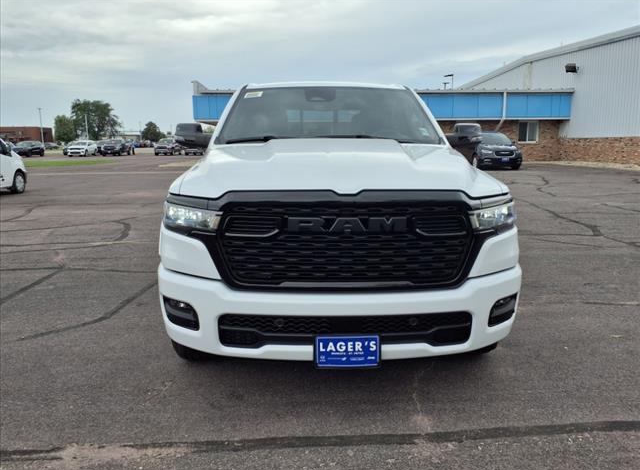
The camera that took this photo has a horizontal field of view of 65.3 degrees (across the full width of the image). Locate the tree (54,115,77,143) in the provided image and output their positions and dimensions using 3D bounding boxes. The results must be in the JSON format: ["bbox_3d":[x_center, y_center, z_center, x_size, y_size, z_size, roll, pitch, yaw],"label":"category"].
[{"bbox_3d":[-60.094,-24.662,117.459,4.900,7.400,4.900,-5,12,-26],"label":"tree"}]

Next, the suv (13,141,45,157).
[{"bbox_3d":[-28.029,-8.440,48.274,1.830,1.460,4.650,-2,11,-13],"label":"suv"}]

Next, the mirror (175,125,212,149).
[{"bbox_3d":[-1.010,-0.779,3.944,0.310,0.200,0.210,0,10,-2],"label":"mirror"}]

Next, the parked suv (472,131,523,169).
[{"bbox_3d":[7.930,-4.102,23.914,2.020,1.770,5.100,0,10,0],"label":"parked suv"}]

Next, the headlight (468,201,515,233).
[{"bbox_3d":[0.940,-0.115,2.764,0.360,0.135,0.220,-2,11,-11],"label":"headlight"}]

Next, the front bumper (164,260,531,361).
[{"bbox_3d":[0.128,0.391,2.620,2.050,0.380,0.520,0,11,-2],"label":"front bumper"}]

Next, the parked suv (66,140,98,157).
[{"bbox_3d":[-26.400,-9.700,55.911,1.950,1.780,5.000,-1,10,-7],"label":"parked suv"}]

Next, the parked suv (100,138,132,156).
[{"bbox_3d":[-19.766,-8.568,48.249,1.910,1.720,4.700,-2,11,-9],"label":"parked suv"}]

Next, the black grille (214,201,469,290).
[{"bbox_3d":[0.126,0.044,2.436,1.340,0.430,0.200,0,11,-2],"label":"black grille"}]

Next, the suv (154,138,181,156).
[{"bbox_3d":[-17.700,-10.230,58.147,2.050,1.920,5.500,0,10,-1],"label":"suv"}]

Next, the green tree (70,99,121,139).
[{"bbox_3d":[-57.428,-28.696,126.870,10.900,11.700,10.900,-5,12,-24],"label":"green tree"}]

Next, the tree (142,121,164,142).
[{"bbox_3d":[-40.264,-24.447,120.000,5.300,5.700,5.200,0,10,0],"label":"tree"}]

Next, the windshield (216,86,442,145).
[{"bbox_3d":[0.063,-0.956,3.942,1.690,0.220,1.050,0,44,-2],"label":"windshield"}]

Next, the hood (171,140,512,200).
[{"bbox_3d":[0.107,-0.420,3.004,1.760,0.290,1.380,0,11,-2],"label":"hood"}]

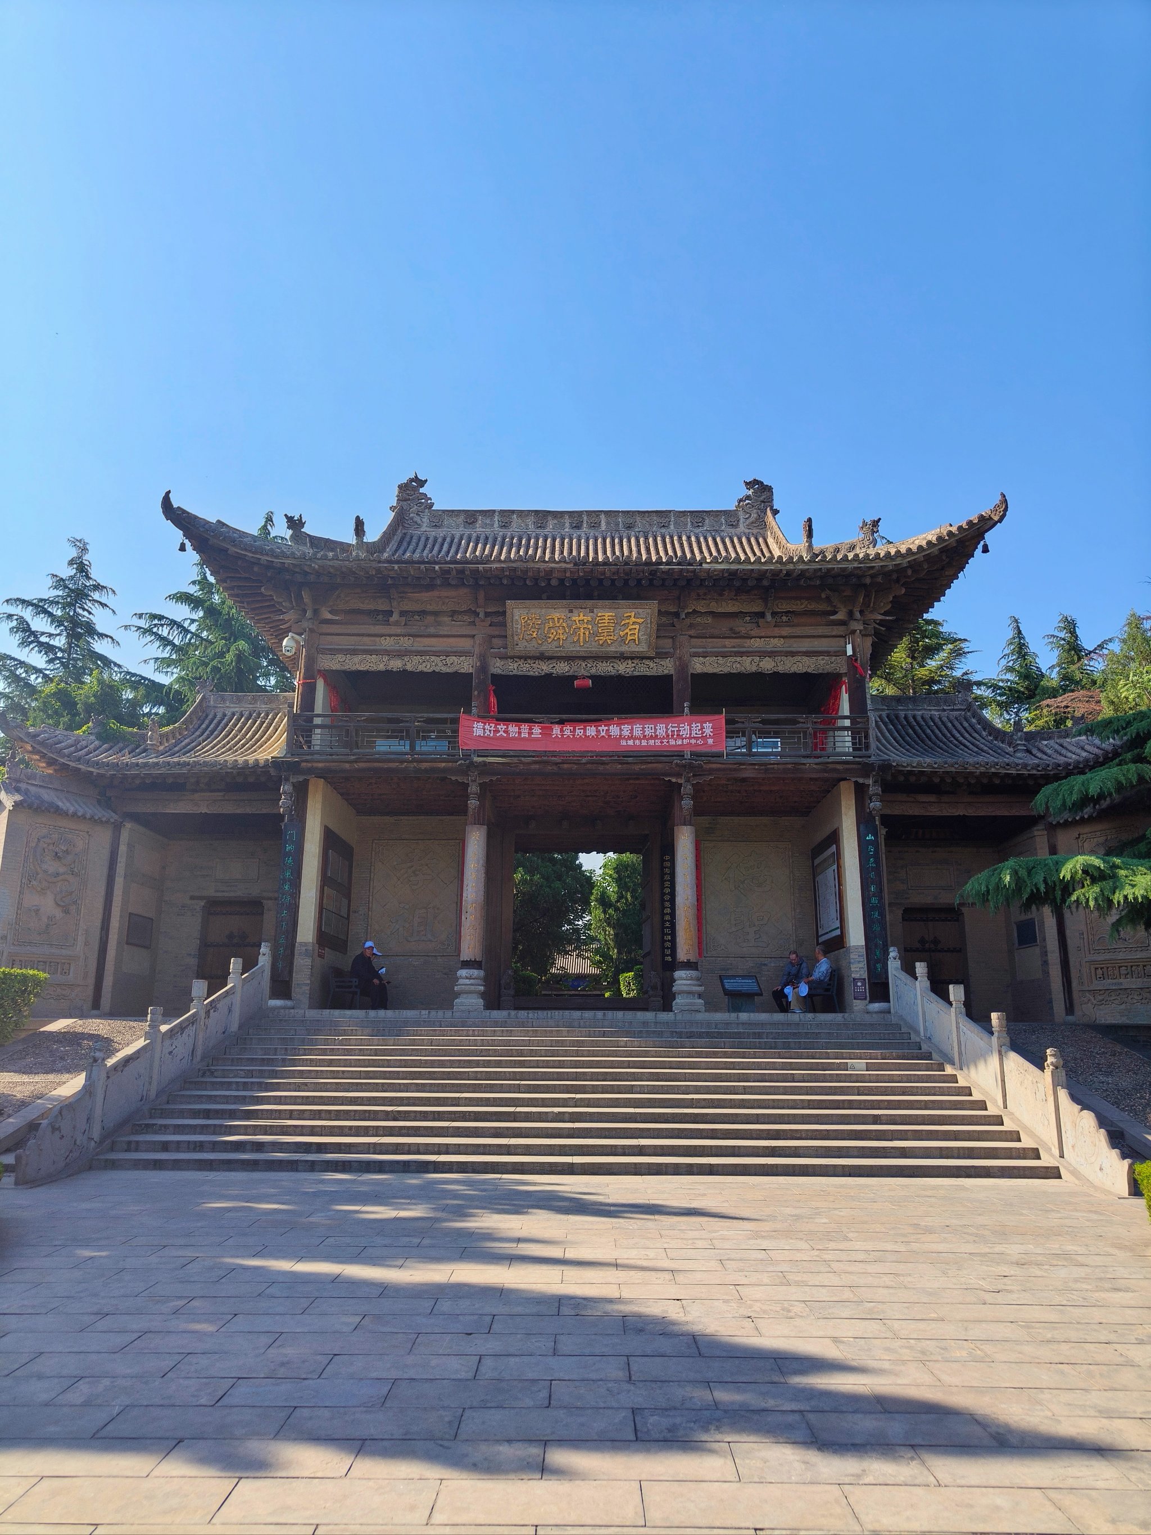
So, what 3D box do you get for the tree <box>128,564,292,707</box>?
[{"bbox_3d":[-10.194,0.131,28.087,6.000,11.920,6.000,0,-12,0],"label":"tree"}]

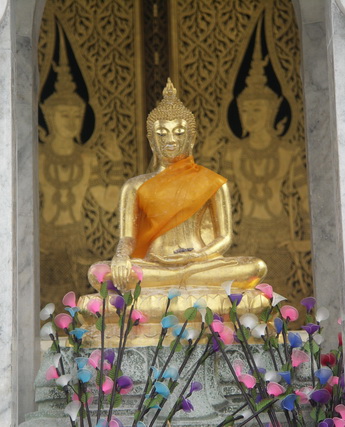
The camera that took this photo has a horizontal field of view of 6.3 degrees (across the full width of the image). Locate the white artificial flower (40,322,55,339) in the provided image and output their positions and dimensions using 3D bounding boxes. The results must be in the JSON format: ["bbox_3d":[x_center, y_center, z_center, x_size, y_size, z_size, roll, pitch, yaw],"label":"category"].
[{"bbox_3d":[-0.380,0.356,9.500,0.043,0.049,0.043,8,-18,-30],"label":"white artificial flower"}]

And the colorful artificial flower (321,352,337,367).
[{"bbox_3d":[0.477,0.446,9.550,0.049,0.043,0.044,4,-17,-18],"label":"colorful artificial flower"}]

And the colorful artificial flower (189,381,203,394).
[{"bbox_3d":[0.070,0.527,9.450,0.040,0.041,0.044,-16,-21,42],"label":"colorful artificial flower"}]

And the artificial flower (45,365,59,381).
[{"bbox_3d":[-0.350,0.463,9.050,0.036,0.040,0.035,-13,-22,30],"label":"artificial flower"}]

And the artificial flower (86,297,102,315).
[{"bbox_3d":[-0.224,0.267,9.000,0.045,0.048,0.045,-9,-23,19],"label":"artificial flower"}]

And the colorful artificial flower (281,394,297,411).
[{"bbox_3d":[0.332,0.539,8.900,0.043,0.042,0.039,-11,-21,26],"label":"colorful artificial flower"}]

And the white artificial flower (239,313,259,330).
[{"bbox_3d":[0.235,0.330,9.550,0.055,0.055,0.052,-2,-16,0],"label":"white artificial flower"}]

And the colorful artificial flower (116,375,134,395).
[{"bbox_3d":[-0.135,0.494,9.000,0.052,0.046,0.045,4,-22,-14],"label":"colorful artificial flower"}]

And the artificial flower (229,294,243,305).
[{"bbox_3d":[0.181,0.249,9.000,0.040,0.031,0.045,-2,-22,0],"label":"artificial flower"}]

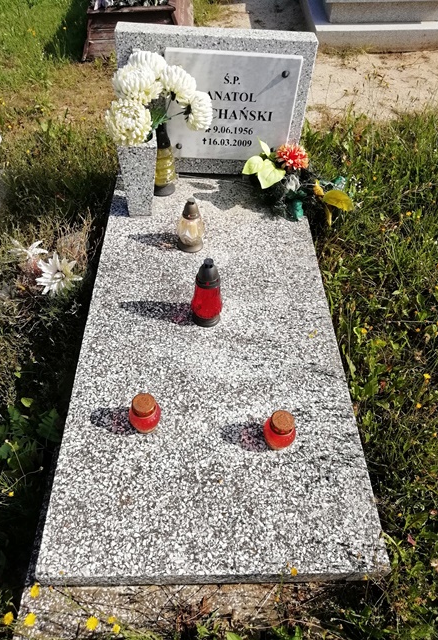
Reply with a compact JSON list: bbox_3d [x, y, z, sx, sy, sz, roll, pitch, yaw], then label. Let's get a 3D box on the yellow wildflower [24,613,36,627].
[{"bbox_3d":[-0.392,0.620,0.995,0.027,0.014,0.027,1,49,-3],"label":"yellow wildflower"}]

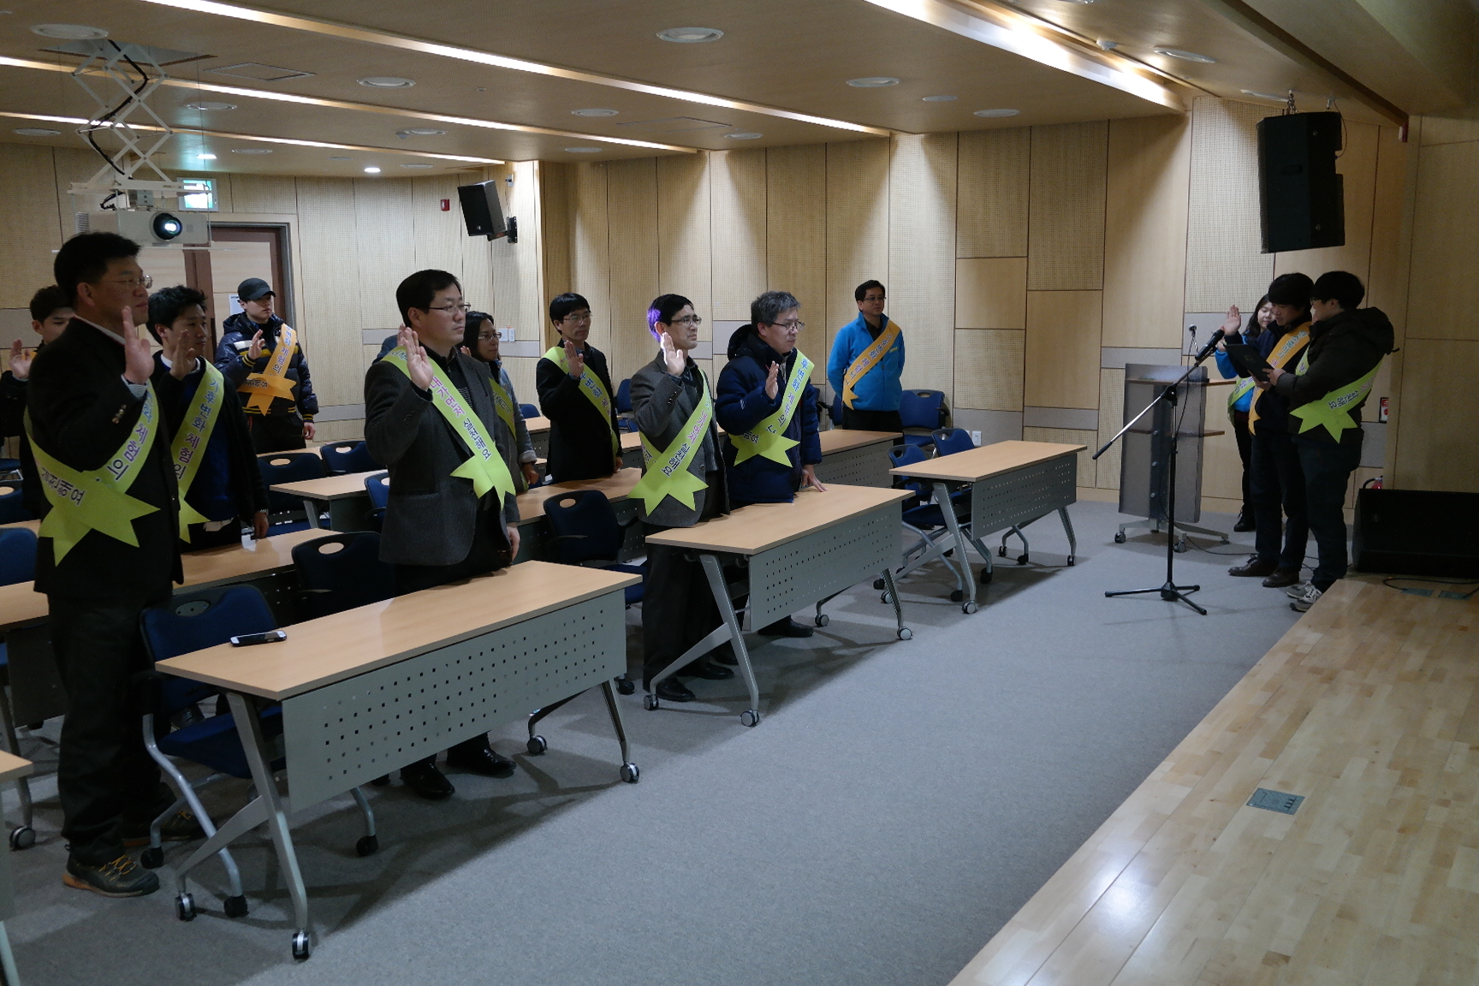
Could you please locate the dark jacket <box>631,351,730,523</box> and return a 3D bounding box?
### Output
[{"bbox_3d":[-0.230,-0.220,5.160,0.330,0.750,0.460,6,11,36],"label":"dark jacket"}]

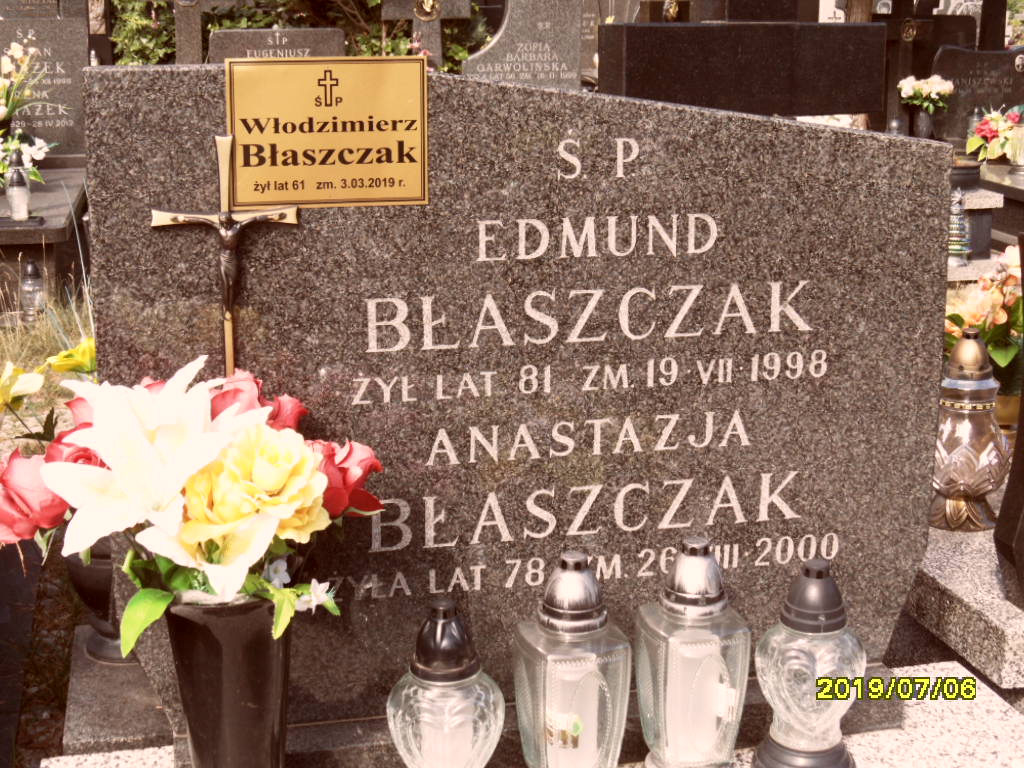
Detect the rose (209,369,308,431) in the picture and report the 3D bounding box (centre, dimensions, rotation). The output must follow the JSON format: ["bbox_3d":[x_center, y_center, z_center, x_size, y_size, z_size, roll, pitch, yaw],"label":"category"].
[{"bbox_3d":[-0.251,0.018,1.450,0.092,0.070,0.070,-2,14,-8],"label":"rose"}]

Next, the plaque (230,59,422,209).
[{"bbox_3d":[-0.183,-0.251,1.480,0.200,0.150,0.008,-3,16,-12],"label":"plaque"}]

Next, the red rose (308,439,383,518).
[{"bbox_3d":[-0.166,0.093,1.460,0.078,0.080,0.075,-4,15,-17],"label":"red rose"}]

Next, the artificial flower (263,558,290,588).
[{"bbox_3d":[-0.234,0.188,1.470,0.028,0.030,0.018,-1,14,-6],"label":"artificial flower"}]

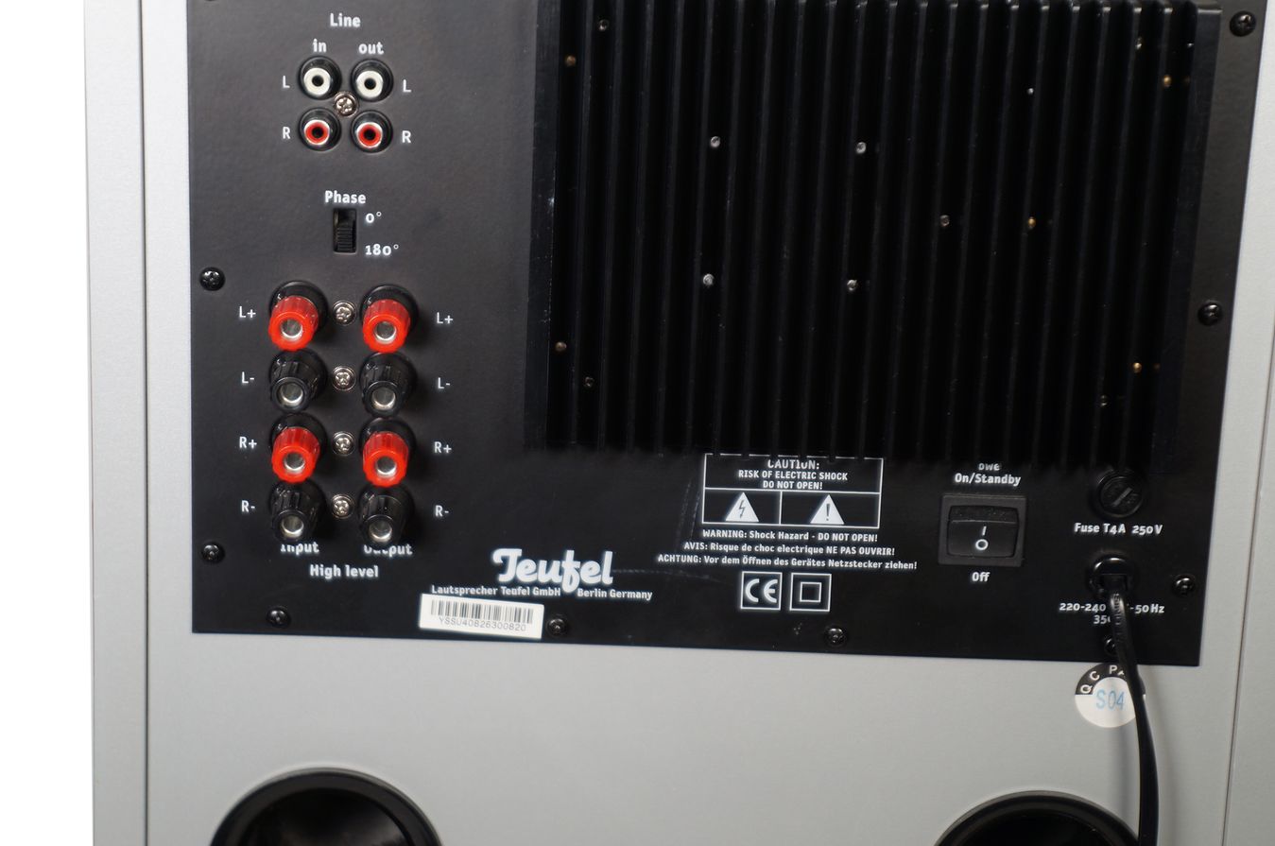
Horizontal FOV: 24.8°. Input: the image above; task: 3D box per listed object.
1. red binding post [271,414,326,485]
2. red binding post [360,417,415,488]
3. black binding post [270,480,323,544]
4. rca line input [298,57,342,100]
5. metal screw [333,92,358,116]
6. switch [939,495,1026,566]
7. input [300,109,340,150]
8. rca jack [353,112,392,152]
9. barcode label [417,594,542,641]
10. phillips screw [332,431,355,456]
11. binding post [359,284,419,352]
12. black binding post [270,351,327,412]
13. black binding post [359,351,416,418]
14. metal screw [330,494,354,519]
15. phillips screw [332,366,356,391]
[{"bbox_3d":[-0.098,0.009,0.836,0.017,0.017,0.021,2,16,-1],"label":"red binding post"},{"bbox_3d":[-0.072,0.010,0.836,0.017,0.017,0.021,2,16,-1],"label":"red binding post"},{"bbox_3d":[-0.100,0.028,0.850,0.017,0.017,0.019,2,16,-1],"label":"black binding post"},{"bbox_3d":[-0.090,-0.097,0.820,0.012,0.012,0.007,2,16,-1],"label":"rca line input"},{"bbox_3d":[-0.082,-0.090,0.818,0.007,0.007,0.003,2,16,-1],"label":"metal screw"},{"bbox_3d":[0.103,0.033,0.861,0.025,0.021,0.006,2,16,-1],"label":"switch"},{"bbox_3d":[-0.090,-0.082,0.817,0.012,0.012,0.007,2,16,-1],"label":"input"},{"bbox_3d":[-0.076,-0.082,0.825,0.012,0.012,0.007,2,16,-1],"label":"rca jack"},{"bbox_3d":[-0.046,0.058,0.862,0.036,0.011,0.001,5,16,-2],"label":"barcode label"},{"bbox_3d":[-0.086,0.006,0.845,0.007,0.007,0.003,2,16,-1],"label":"phillips screw"},{"bbox_3d":[-0.071,-0.028,0.825,0.017,0.017,0.021,2,16,-1],"label":"binding post"},{"bbox_3d":[-0.098,-0.011,0.832,0.017,0.017,0.017,2,16,-1],"label":"black binding post"},{"bbox_3d":[-0.073,-0.010,0.839,0.017,0.017,0.019,2,16,-1],"label":"black binding post"},{"bbox_3d":[-0.087,0.025,0.851,0.007,0.007,0.003,2,16,-1],"label":"metal screw"},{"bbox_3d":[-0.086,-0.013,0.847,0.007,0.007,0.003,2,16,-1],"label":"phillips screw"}]

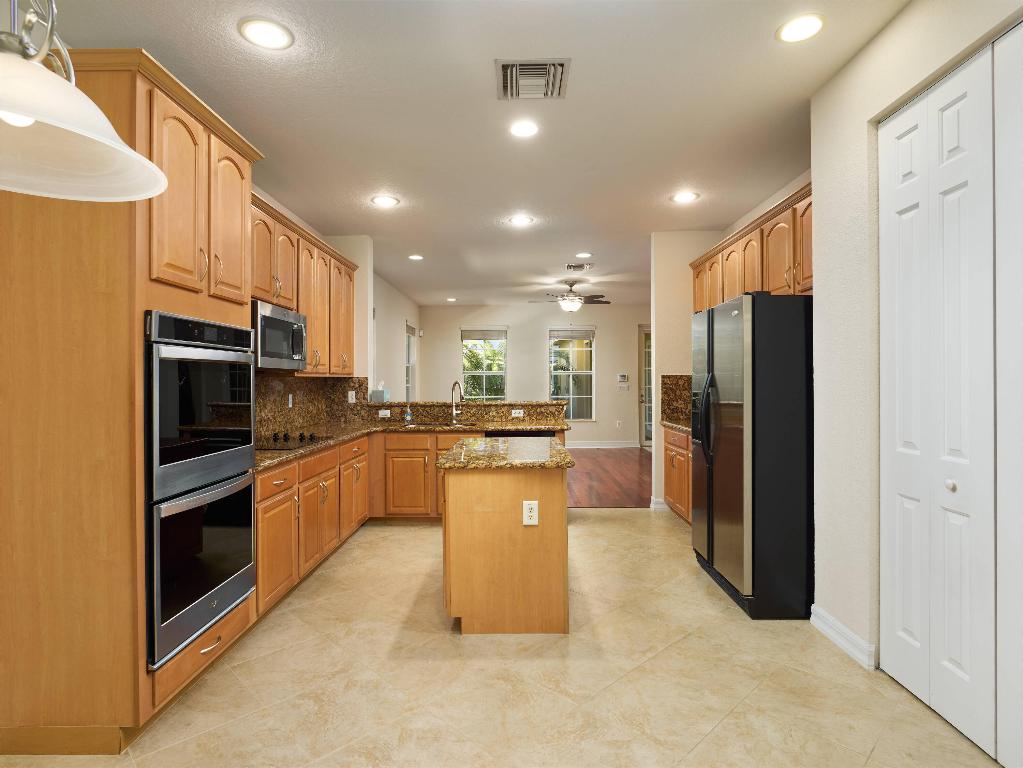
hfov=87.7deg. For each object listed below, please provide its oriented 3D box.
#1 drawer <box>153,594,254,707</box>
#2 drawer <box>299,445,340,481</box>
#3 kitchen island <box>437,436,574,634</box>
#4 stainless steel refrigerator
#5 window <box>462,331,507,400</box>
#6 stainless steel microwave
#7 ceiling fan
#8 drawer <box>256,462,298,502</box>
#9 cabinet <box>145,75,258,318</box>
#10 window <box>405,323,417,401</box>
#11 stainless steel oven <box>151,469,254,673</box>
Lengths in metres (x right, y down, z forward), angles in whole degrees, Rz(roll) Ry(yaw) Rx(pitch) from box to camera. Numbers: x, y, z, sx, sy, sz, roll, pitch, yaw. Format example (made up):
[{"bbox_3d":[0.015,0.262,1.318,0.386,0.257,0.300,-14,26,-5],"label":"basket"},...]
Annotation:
[{"bbox_3d":[-1.555,1.125,2.331,0.530,0.150,0.710,0,0,0],"label":"drawer"},{"bbox_3d":[-1.523,0.542,3.574,0.500,0.136,0.705,0,0,1],"label":"drawer"},{"bbox_3d":[-0.018,0.848,3.356,0.710,0.892,1.255,0,0,1],"label":"kitchen island"},{"bbox_3d":[1.646,0.393,3.318,0.815,1.780,0.865,0,0,1],"label":"stainless steel refrigerator"},{"bbox_3d":[-0.547,-0.180,10.684,0.920,1.840,0.120,0,0,0],"label":"window"},{"bbox_3d":[-1.728,-0.301,3.630,0.370,0.420,0.750,0,0,1],"label":"stainless steel microwave"},{"bbox_3d":[0.898,-1.305,8.024,1.280,0.480,1.280,0,0,1],"label":"ceiling fan"},{"bbox_3d":[-1.550,0.549,3.017,0.530,0.135,0.495,0,0,0],"label":"drawer"},{"bbox_3d":[-1.598,-0.718,2.288,0.610,0.820,0.830,0,0,1],"label":"cabinet"},{"bbox_3d":[-1.879,-0.190,9.774,0.110,1.800,0.900,0,0,1],"label":"window"},{"bbox_3d":[-1.565,0.737,2.327,0.600,0.604,0.749,0,0,1],"label":"stainless steel oven"}]

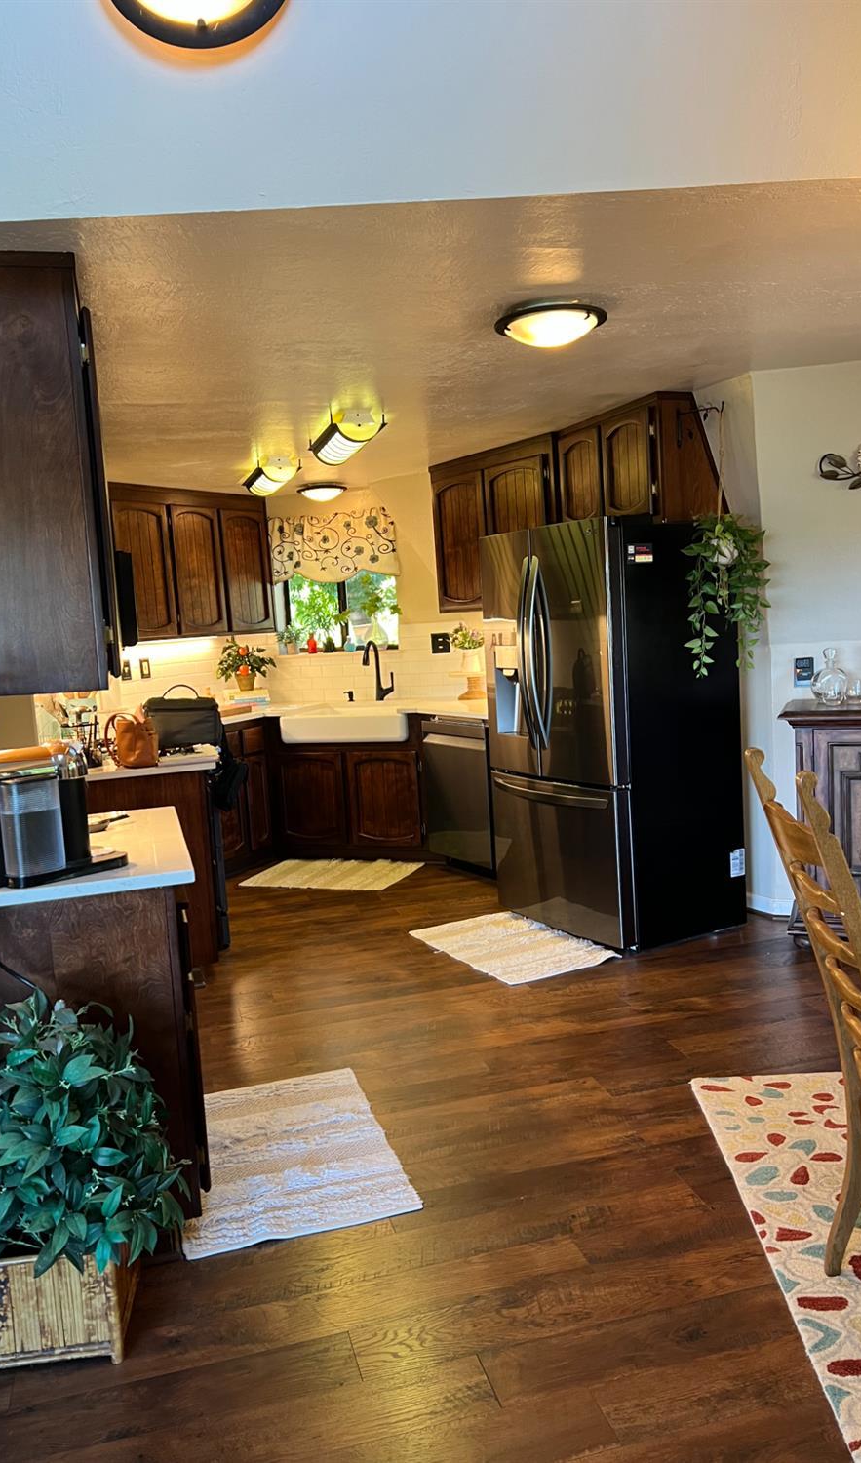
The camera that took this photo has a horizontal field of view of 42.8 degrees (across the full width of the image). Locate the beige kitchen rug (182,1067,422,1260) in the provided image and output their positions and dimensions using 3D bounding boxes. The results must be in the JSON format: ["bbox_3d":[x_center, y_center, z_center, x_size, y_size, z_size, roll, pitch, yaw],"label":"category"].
[{"bbox_3d":[-0.414,1.155,3.045,0.572,0.015,0.895,-5,6,-15],"label":"beige kitchen rug"}]

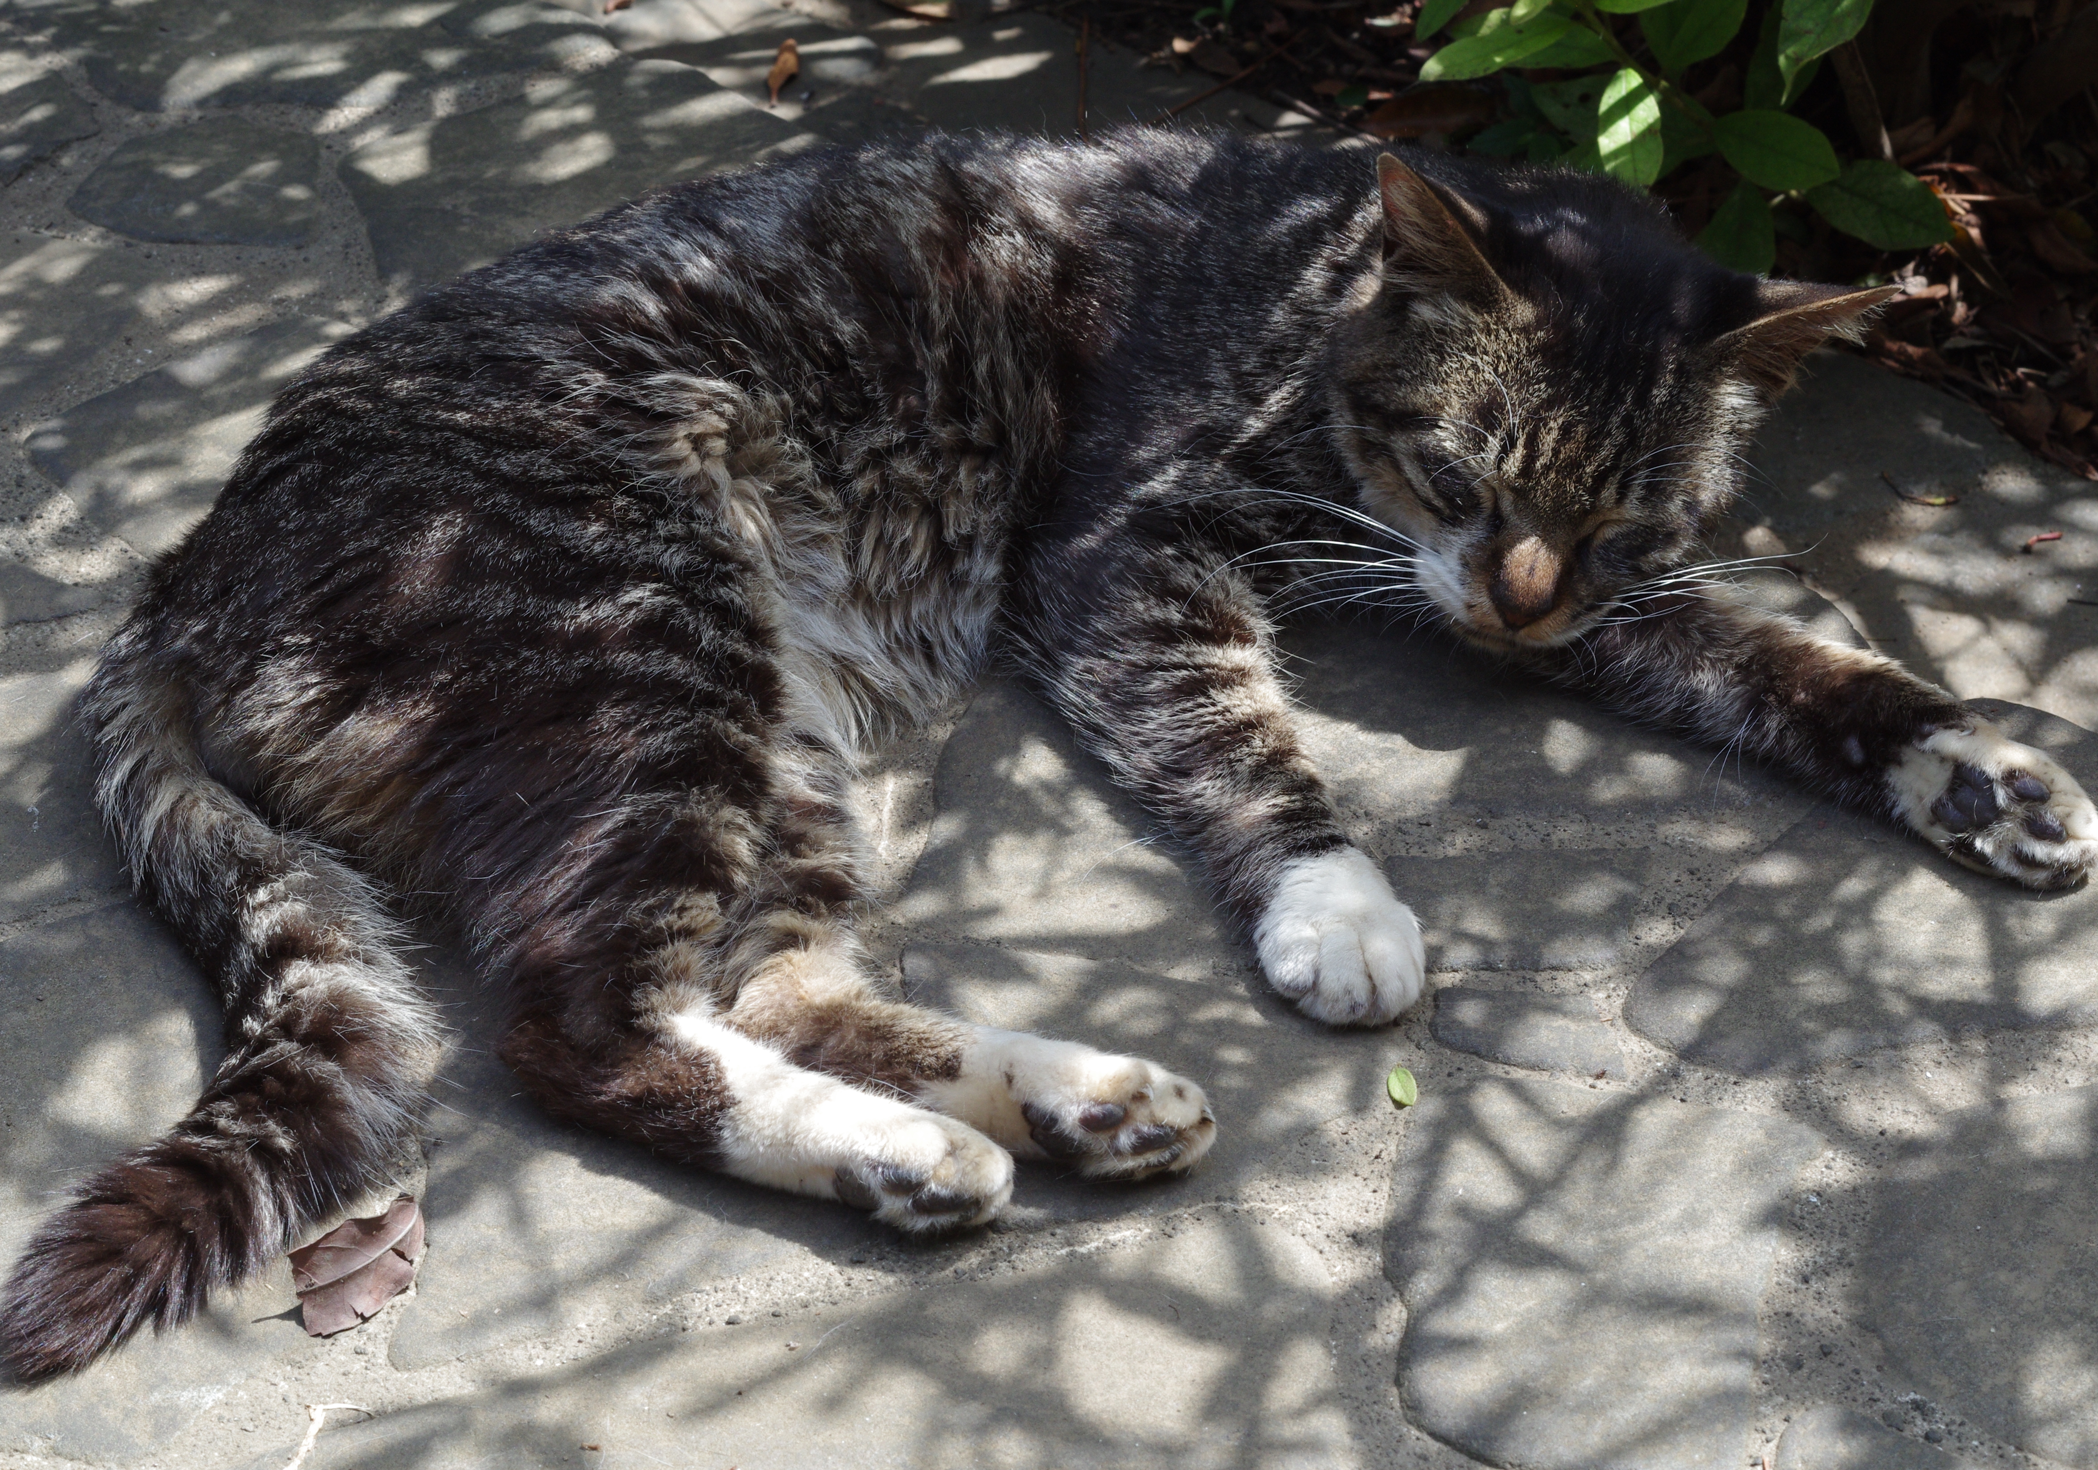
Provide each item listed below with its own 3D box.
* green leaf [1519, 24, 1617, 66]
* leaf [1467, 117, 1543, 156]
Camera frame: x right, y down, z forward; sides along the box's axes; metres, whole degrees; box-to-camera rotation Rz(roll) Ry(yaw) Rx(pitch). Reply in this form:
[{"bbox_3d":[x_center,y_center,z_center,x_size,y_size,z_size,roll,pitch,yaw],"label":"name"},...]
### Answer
[{"bbox_3d":[0.151,-0.201,1.344,0.035,0.012,0.020,-10,39,-13],"label":"green leaf"},{"bbox_3d":[0.127,-0.167,1.286,0.024,0.005,0.017,-12,44,-13],"label":"leaf"}]

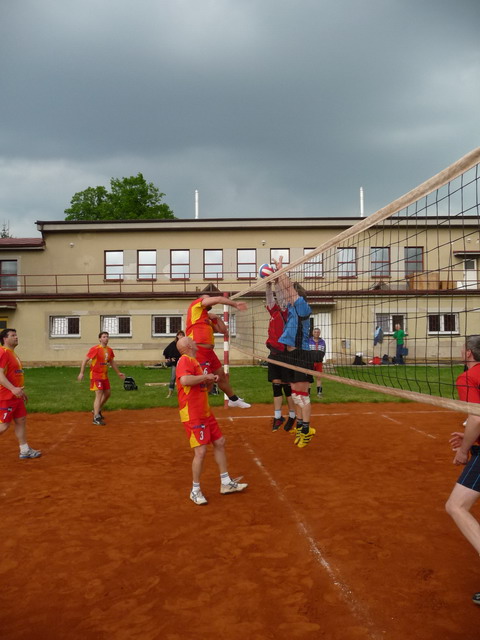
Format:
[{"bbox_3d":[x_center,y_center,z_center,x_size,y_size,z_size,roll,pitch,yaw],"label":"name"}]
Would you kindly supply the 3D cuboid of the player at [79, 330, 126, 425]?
[{"bbox_3d":[-2.729,1.133,10.200,0.620,1.800,0.720,-2,-2,38],"label":"player"}]

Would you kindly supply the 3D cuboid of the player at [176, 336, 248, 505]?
[{"bbox_3d":[-0.283,1.035,5.330,0.700,1.680,0.520,-1,-2,22],"label":"player"}]

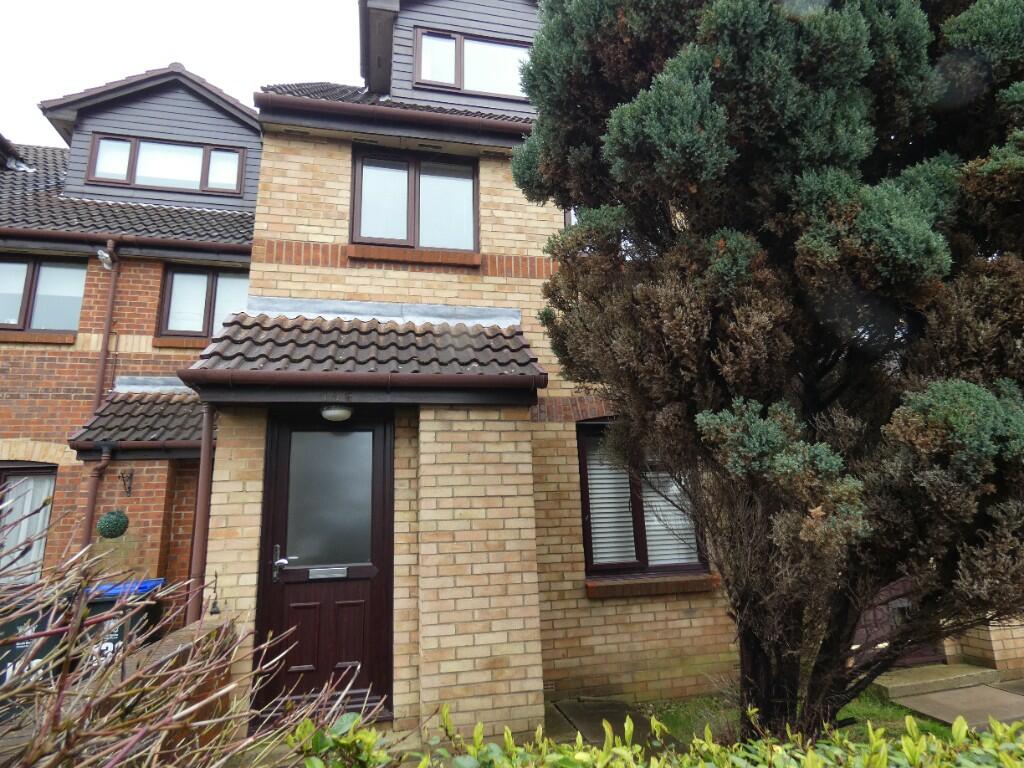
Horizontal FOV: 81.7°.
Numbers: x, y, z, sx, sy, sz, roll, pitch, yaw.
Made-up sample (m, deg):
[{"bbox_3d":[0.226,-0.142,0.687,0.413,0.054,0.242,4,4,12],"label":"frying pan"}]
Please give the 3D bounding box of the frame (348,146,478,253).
[{"bbox_3d":[-0.893,-1.728,5.557,1.185,1.034,0.080,1,-14,-13],"label":"frame"}]

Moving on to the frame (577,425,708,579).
[{"bbox_3d":[1.158,1.029,5.358,1.186,1.358,0.080,1,-14,-13],"label":"frame"}]

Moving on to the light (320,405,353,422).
[{"bbox_3d":[-1.191,0.197,4.024,0.200,0.105,0.200,1,-14,-13],"label":"light"}]

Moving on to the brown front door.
[{"bbox_3d":[-1.273,1.227,4.111,0.893,2.073,0.080,1,-14,-13],"label":"brown front door"}]

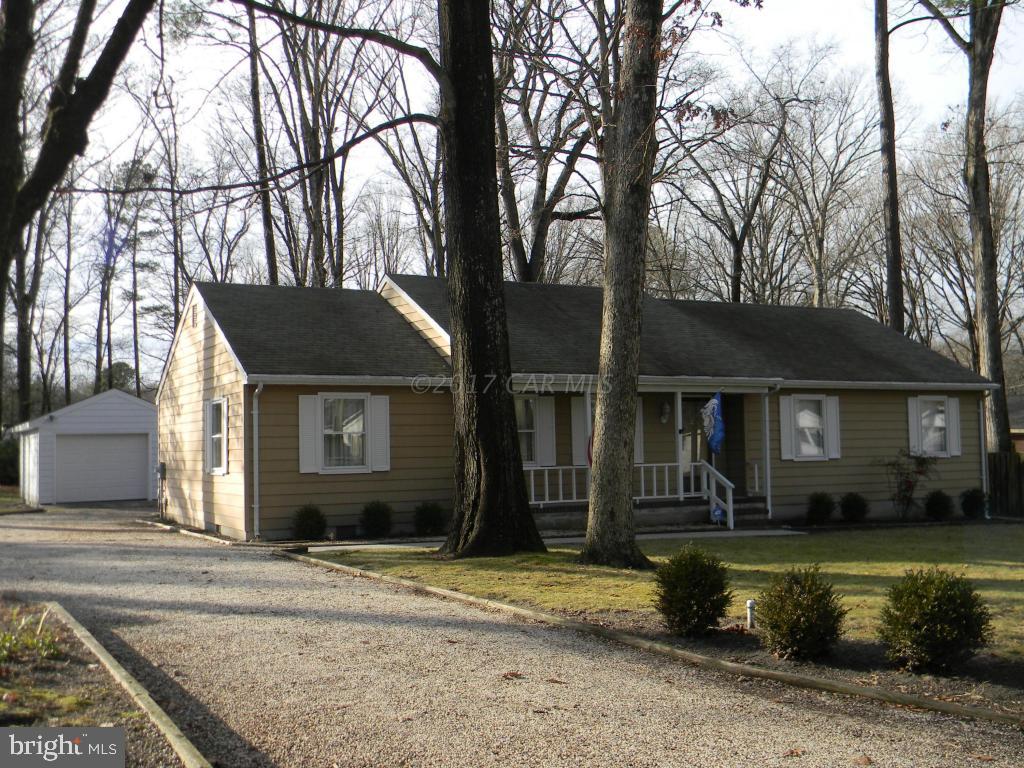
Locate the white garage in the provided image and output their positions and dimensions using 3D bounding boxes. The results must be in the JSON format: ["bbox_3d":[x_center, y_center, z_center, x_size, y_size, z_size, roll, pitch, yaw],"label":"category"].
[{"bbox_3d":[-14.453,2.168,37.183,4.940,3.610,7.000,1,-4,-29],"label":"white garage"}]

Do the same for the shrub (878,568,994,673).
[{"bbox_3d":[3.008,1.643,7.529,0.790,0.700,0.790,1,-4,-29],"label":"shrub"}]

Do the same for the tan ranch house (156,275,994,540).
[{"bbox_3d":[1.953,0.440,25.581,18.720,5.530,9.700,1,-4,-29],"label":"tan ranch house"}]

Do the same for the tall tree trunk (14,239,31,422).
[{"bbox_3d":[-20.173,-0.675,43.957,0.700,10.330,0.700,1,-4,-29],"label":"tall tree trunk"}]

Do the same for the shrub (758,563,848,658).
[{"bbox_3d":[2.180,1.702,7.980,0.680,0.660,0.680,-1,-3,0],"label":"shrub"}]

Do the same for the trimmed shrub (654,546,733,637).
[{"bbox_3d":[1.548,1.744,9.028,0.660,0.730,0.660,-1,-3,0],"label":"trimmed shrub"}]

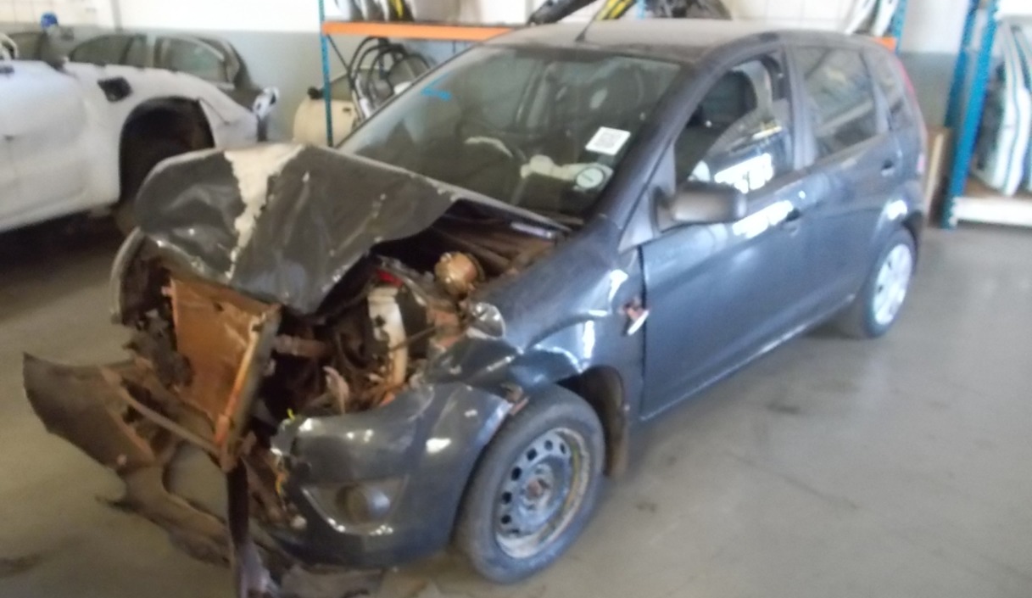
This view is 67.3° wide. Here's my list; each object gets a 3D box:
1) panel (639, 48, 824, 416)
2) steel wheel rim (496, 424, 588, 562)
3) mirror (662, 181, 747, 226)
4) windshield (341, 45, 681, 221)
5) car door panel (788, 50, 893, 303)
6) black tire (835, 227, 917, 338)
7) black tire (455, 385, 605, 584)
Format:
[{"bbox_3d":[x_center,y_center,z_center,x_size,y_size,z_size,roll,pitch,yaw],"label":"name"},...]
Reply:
[{"bbox_3d":[0.674,-0.266,2.584,1.120,1.020,0.220,-19,28,-41],"label":"panel"},{"bbox_3d":[0.045,0.509,2.147,0.120,0.390,0.390,19,27,41],"label":"steel wheel rim"},{"bbox_3d":[0.538,-0.273,2.198,0.140,0.150,0.230,-19,28,-41],"label":"mirror"},{"bbox_3d":[-0.053,-0.685,2.748,1.320,0.140,0.780,20,59,42],"label":"windshield"},{"bbox_3d":[1.309,-0.485,3.169,0.860,1.000,0.220,-19,28,-41],"label":"car door panel"},{"bbox_3d":[1.765,-0.097,3.802,0.575,0.575,0.178,-19,28,-41],"label":"black tire"},{"bbox_3d":[0.020,0.500,2.169,0.178,0.575,0.575,19,27,41],"label":"black tire"}]

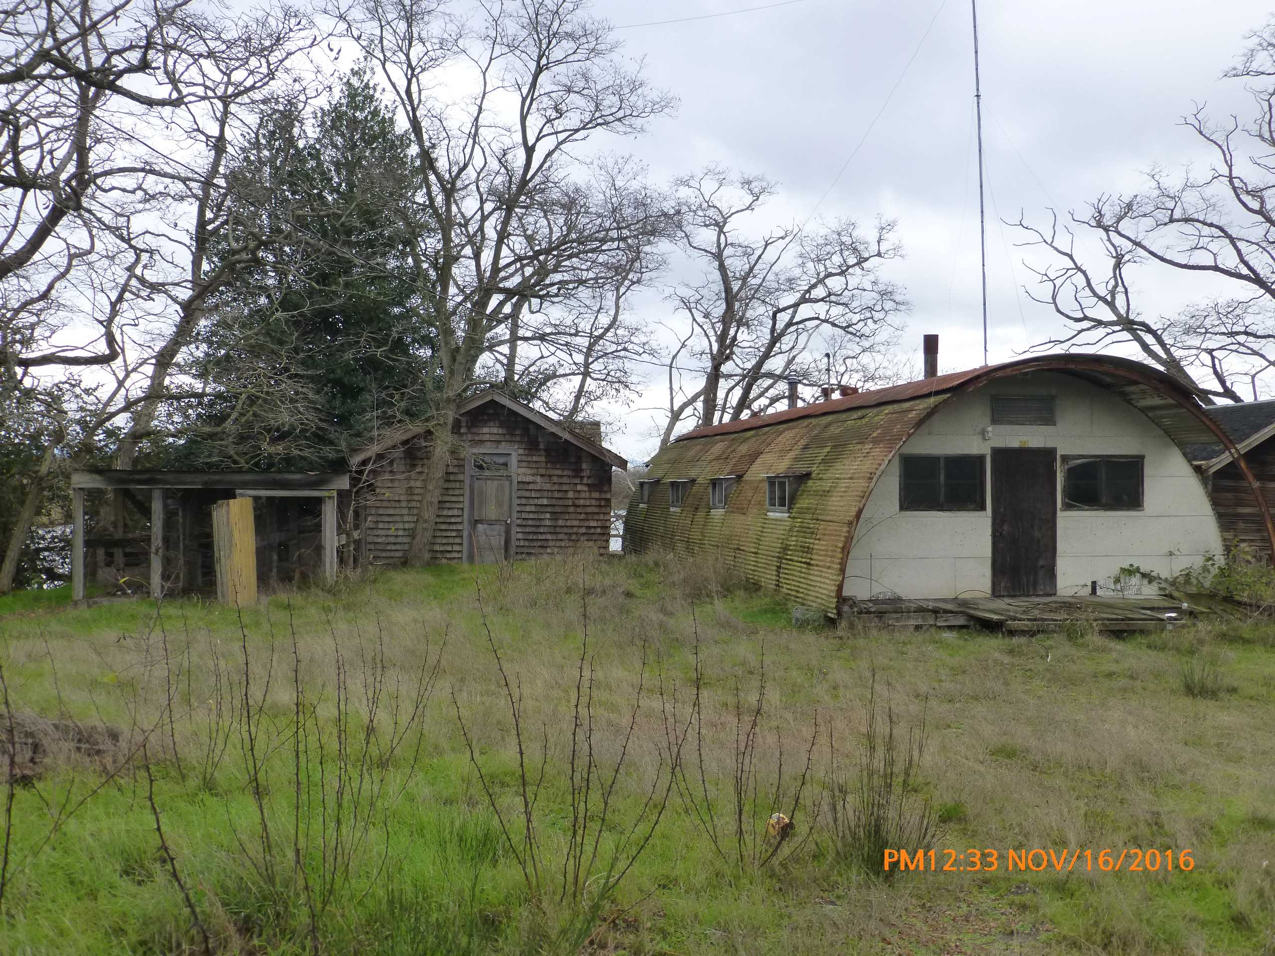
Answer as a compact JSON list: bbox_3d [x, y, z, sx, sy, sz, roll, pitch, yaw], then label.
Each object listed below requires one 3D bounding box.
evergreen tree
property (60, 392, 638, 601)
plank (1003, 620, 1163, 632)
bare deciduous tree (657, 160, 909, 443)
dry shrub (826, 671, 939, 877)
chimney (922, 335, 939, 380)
[{"bbox_3d":[-8.569,-4.236,28.000,7.000,12.400,6.800,0,-1,-10],"label":"evergreen tree"},{"bbox_3d":[-4.694,-0.109,22.319,9.600,4.000,9.500,0,-1,-10],"label":"property"},{"bbox_3d":[5.097,1.680,12.550,2.080,0.100,0.060,0,-1,-10],"label":"plank"},{"bbox_3d":[4.460,-3.743,34.000,7.600,11.730,7.000,0,-1,-10],"label":"bare deciduous tree"},{"bbox_3d":[1.051,1.274,4.750,0.490,0.880,0.470,0,-1,-10],"label":"dry shrub"},{"bbox_3d":[4.566,-1.868,17.200,0.230,0.740,0.230,0,-1,-10],"label":"chimney"}]

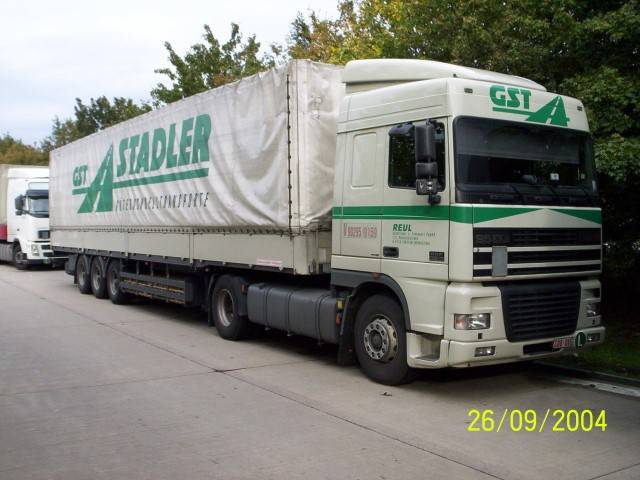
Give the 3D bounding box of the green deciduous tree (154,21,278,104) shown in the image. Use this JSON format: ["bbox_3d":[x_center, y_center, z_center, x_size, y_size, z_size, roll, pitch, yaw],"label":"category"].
[{"bbox_3d":[-3.623,-3.148,24.424,5.800,8.866,5.800,-1,2,-34],"label":"green deciduous tree"}]

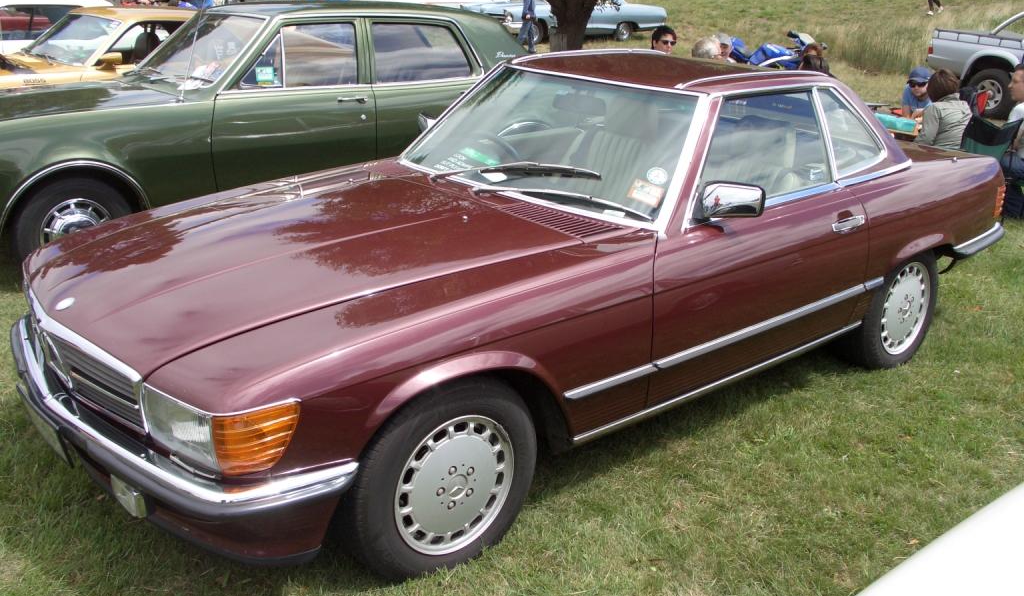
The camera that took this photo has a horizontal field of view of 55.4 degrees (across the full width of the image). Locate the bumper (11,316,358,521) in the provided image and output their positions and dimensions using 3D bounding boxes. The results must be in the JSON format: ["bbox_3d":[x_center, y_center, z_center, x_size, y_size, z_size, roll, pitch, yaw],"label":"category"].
[{"bbox_3d":[-1.144,0.290,2.909,0.530,0.125,1.760,-14,24,-38],"label":"bumper"}]

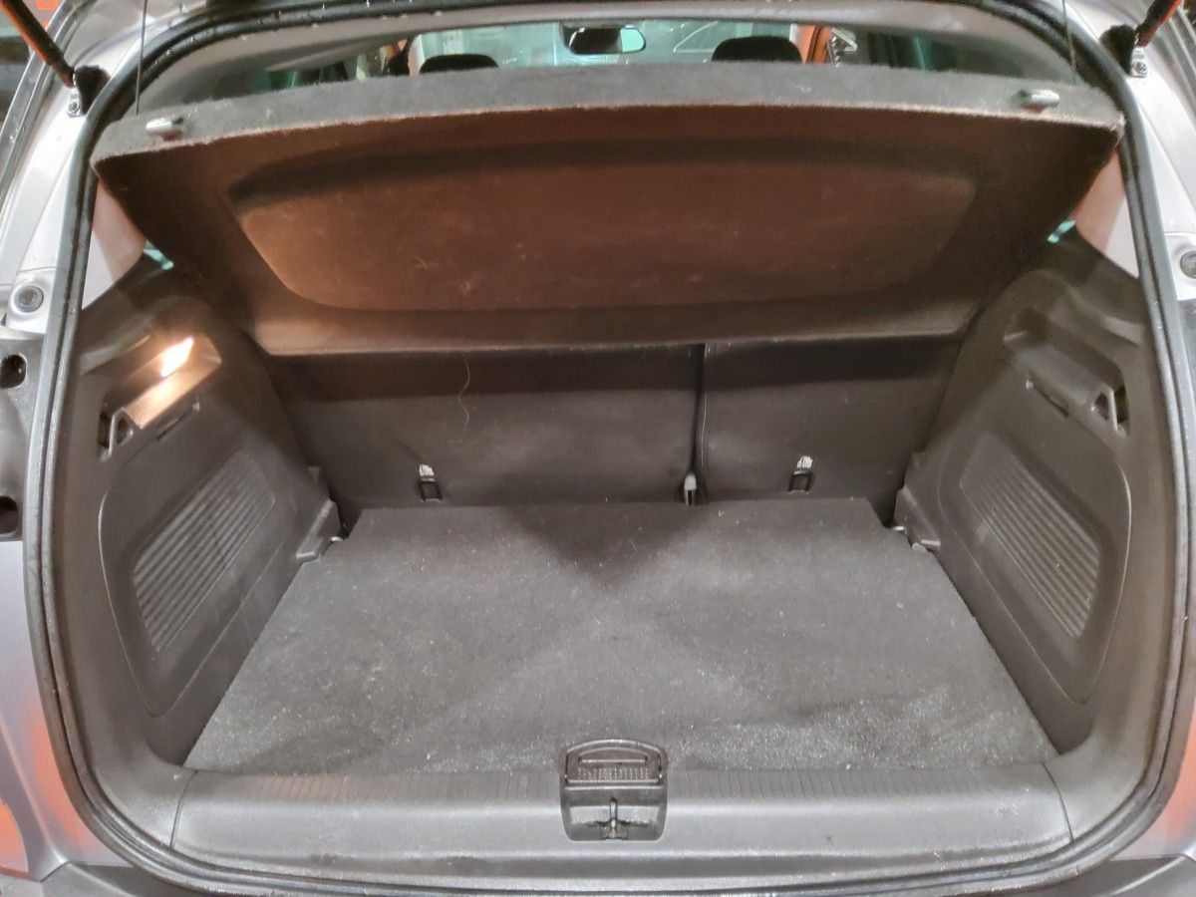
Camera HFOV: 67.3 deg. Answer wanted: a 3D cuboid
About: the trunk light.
[{"bbox_3d":[-0.539,-0.115,1.140,0.020,0.034,0.068,10,24,-3],"label":"trunk light"}]

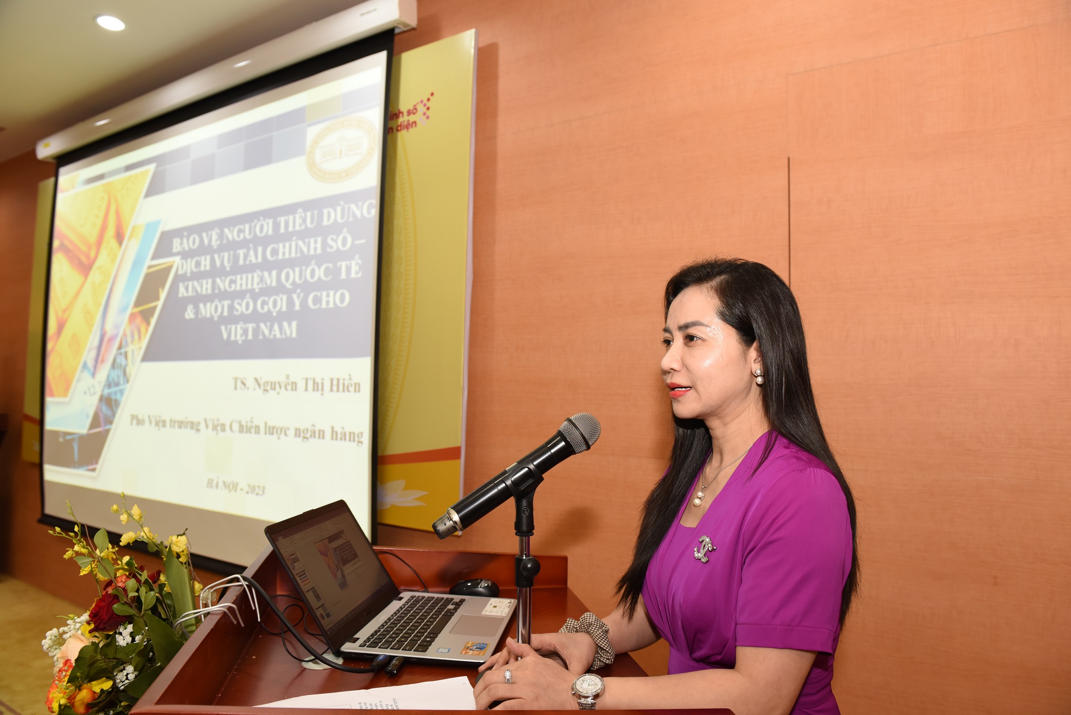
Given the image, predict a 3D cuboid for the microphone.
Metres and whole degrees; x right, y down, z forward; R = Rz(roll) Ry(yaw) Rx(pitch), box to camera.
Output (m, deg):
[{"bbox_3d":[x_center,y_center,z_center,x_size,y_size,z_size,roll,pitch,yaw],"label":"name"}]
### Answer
[{"bbox_3d":[-0.021,0.159,0.972,0.267,0.055,0.053,-33,7,-15],"label":"microphone"}]

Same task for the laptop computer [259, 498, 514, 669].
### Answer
[{"bbox_3d":[-0.228,0.372,1.237,0.357,0.198,0.330,1,-3,6],"label":"laptop computer"}]

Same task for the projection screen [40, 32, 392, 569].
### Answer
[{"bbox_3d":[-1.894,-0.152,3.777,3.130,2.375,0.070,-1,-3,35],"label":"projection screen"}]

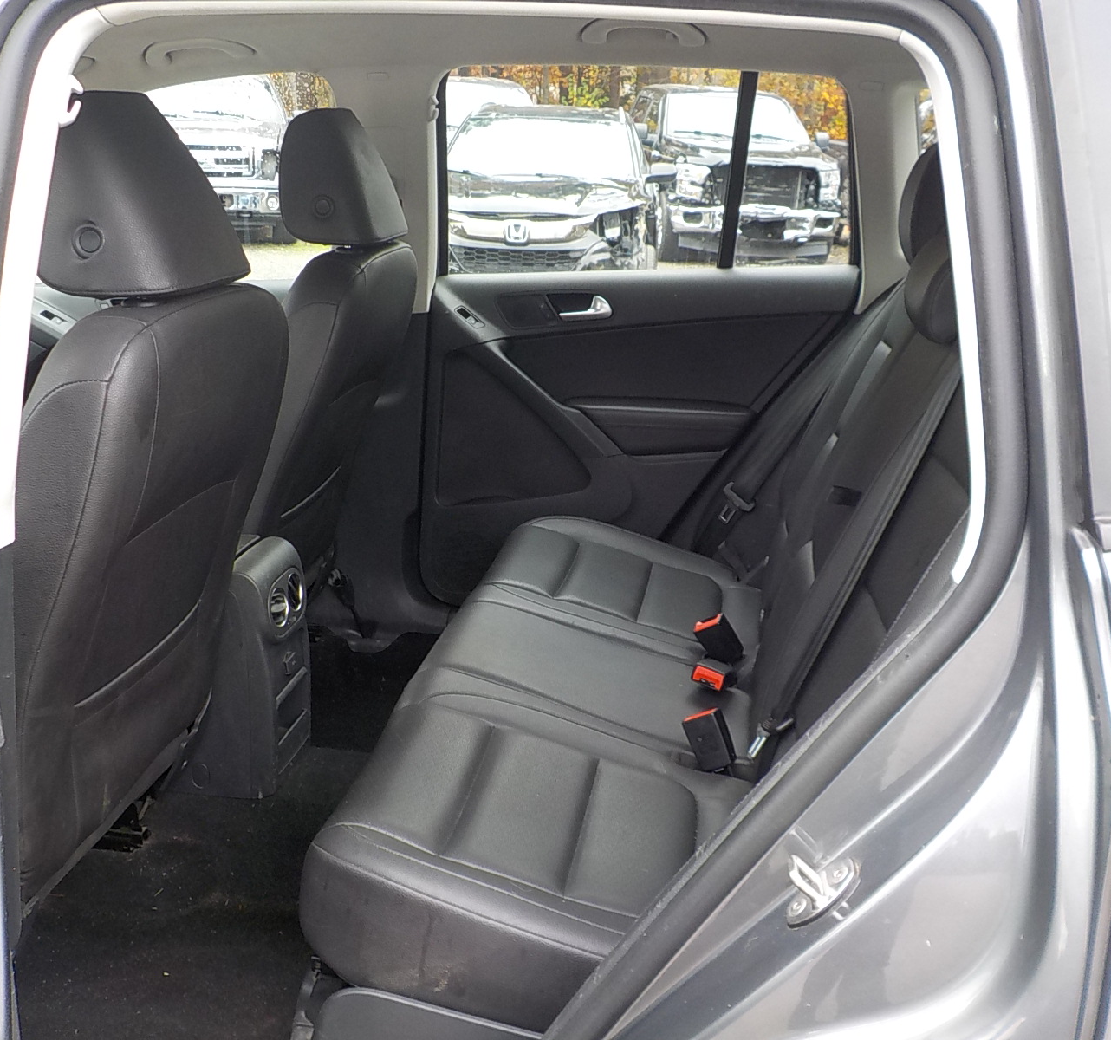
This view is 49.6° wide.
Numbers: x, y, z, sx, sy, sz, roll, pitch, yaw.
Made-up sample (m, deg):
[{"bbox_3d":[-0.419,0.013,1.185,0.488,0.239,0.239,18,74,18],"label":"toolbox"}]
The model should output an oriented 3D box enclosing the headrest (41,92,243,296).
[{"bbox_3d":[-0.495,-0.383,1.415,0.150,0.225,0.275,3,18,9],"label":"headrest"}]

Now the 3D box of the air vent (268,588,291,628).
[{"bbox_3d":[-0.449,0.143,1.932,0.020,0.062,0.054,-15,14,14],"label":"air vent"}]

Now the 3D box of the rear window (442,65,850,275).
[{"bbox_3d":[0.164,-0.669,2.323,0.780,0.398,0.030,3,33,9],"label":"rear window"}]

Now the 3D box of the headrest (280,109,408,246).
[{"bbox_3d":[-0.374,-0.601,2.098,0.150,0.225,0.275,3,18,9],"label":"headrest"}]

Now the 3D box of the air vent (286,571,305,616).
[{"bbox_3d":[-0.437,0.121,1.984,0.020,0.062,0.054,-15,14,14],"label":"air vent"}]

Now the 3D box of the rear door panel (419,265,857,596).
[{"bbox_3d":[0.142,-0.141,2.511,0.890,0.750,0.130,3,18,9],"label":"rear door panel"}]

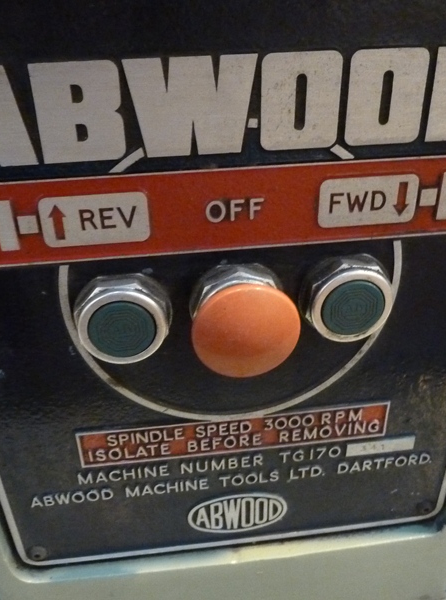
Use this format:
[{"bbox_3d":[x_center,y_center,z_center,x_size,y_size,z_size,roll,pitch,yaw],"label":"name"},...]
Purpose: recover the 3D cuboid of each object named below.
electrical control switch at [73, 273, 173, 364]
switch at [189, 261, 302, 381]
[{"bbox_3d":[-0.038,0.008,0.223,0.039,0.039,0.010,-5,30,-6],"label":"electrical control switch"},{"bbox_3d":[0.008,0.009,0.219,0.041,0.041,0.027,-5,30,-6],"label":"switch"}]

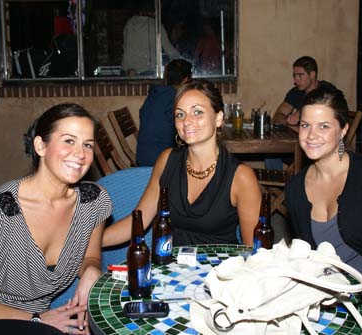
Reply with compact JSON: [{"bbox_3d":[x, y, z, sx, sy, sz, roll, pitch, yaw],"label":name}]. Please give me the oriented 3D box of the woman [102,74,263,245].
[{"bbox_3d":[0.002,0.339,1.935,0.620,1.250,0.750,0,12,0],"label":"woman"}]

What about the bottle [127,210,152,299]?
[{"bbox_3d":[-0.111,0.229,1.435,0.061,0.229,0.061,0,12,0],"label":"bottle"}]

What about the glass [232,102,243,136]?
[{"bbox_3d":[0.421,-0.359,3.970,0.062,0.240,0.062,0,12,0],"label":"glass"}]

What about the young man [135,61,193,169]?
[{"bbox_3d":[0.019,-0.184,4.257,0.780,1.290,0.520,-7,14,-29],"label":"young man"}]

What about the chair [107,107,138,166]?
[{"bbox_3d":[-0.240,-0.004,4.378,0.580,0.890,0.460,2,12,11],"label":"chair"}]

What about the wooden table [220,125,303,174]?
[{"bbox_3d":[0.451,0.077,4.314,0.820,0.750,1.050,-1,12,-3],"label":"wooden table"}]

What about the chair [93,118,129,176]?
[{"bbox_3d":[-0.339,0.141,3.713,0.580,0.890,0.460,2,12,11],"label":"chair"}]

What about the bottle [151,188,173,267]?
[{"bbox_3d":[-0.055,0.176,1.650,0.061,0.229,0.061,0,12,0],"label":"bottle"}]

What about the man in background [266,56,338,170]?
[{"bbox_3d":[0.899,-0.184,4.207,0.780,1.300,0.540,-7,14,-29],"label":"man in background"}]

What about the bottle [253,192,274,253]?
[{"bbox_3d":[0.252,0.192,1.640,0.061,0.229,0.061,0,12,0],"label":"bottle"}]

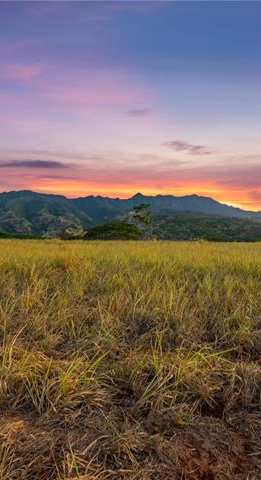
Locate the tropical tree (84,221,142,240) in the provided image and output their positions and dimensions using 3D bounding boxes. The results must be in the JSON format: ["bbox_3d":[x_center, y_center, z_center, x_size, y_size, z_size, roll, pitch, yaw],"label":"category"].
[{"bbox_3d":[-4.030,-2.070,68.000,13.030,4.830,11.000,0,0,0],"label":"tropical tree"}]

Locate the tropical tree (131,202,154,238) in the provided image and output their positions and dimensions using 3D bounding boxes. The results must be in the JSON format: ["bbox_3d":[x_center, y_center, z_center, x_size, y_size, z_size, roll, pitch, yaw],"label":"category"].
[{"bbox_3d":[2.740,-4.020,66.000,4.940,8.490,4.600,0,0,0],"label":"tropical tree"}]

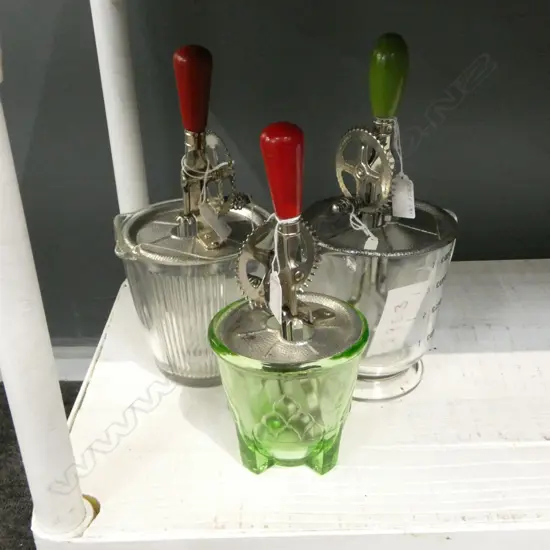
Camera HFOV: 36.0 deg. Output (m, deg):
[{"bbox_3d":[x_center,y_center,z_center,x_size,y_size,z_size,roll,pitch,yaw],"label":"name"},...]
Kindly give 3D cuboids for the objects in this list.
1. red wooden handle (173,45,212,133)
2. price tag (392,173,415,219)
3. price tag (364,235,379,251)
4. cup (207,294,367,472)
[{"bbox_3d":[-0.064,-0.147,0.670,0.030,0.069,0.030,1,28,0],"label":"red wooden handle"},{"bbox_3d":[0.107,-0.065,0.704,0.018,0.037,0.001,4,25,19],"label":"price tag"},{"bbox_3d":[0.076,-0.025,0.671,0.009,0.001,0.023,4,30,9],"label":"price tag"},{"bbox_3d":[0.011,0.088,0.643,0.117,0.117,0.117,-1,25,0],"label":"cup"}]

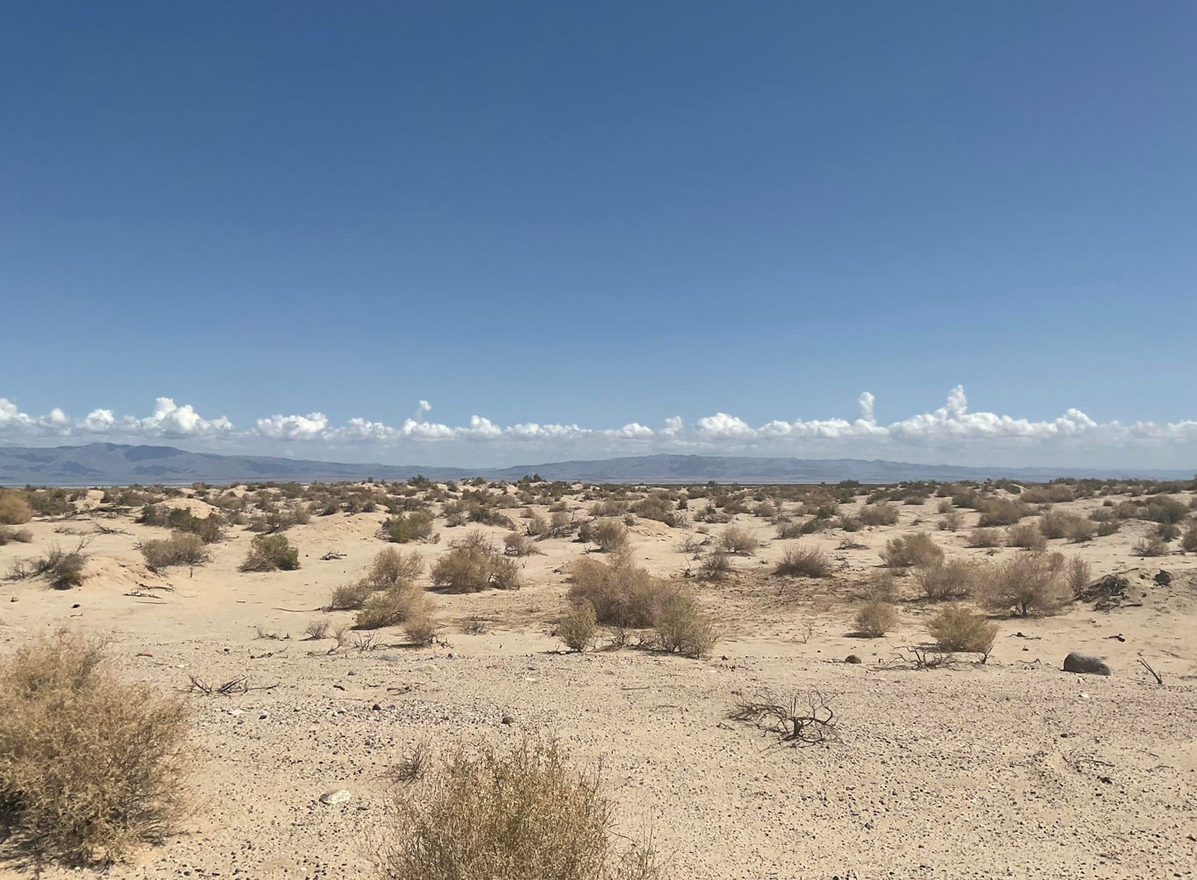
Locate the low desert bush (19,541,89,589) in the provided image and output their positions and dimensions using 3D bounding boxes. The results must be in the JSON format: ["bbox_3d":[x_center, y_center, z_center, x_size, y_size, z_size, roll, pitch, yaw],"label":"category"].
[{"bbox_3d":[-8.699,1.994,16.015,1.105,0.715,0.995,1,-3,-28],"label":"low desert bush"}]

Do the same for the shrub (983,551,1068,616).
[{"bbox_3d":[5.239,1.766,12.294,1.022,0.791,0.920,-1,-3,23],"label":"shrub"}]

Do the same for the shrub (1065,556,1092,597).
[{"bbox_3d":[6.760,1.911,14.132,0.382,0.575,0.382,-1,-3,25],"label":"shrub"}]

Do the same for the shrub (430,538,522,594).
[{"bbox_3d":[-1.867,1.884,15.292,1.340,0.789,1.005,0,-2,-7],"label":"shrub"}]

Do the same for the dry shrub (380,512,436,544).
[{"bbox_3d":[-5.178,2.373,27.303,1.481,0.850,1.185,0,-3,-11],"label":"dry shrub"}]

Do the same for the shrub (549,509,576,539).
[{"bbox_3d":[-1.079,2.490,30.061,0.815,0.803,0.775,0,-2,-2],"label":"shrub"}]

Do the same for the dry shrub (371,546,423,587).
[{"bbox_3d":[-3.208,2.003,15.853,0.872,0.602,0.785,0,-3,-11],"label":"dry shrub"}]

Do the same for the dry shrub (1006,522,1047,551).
[{"bbox_3d":[10.313,2.311,24.188,0.962,0.675,0.866,-1,-3,23],"label":"dry shrub"}]

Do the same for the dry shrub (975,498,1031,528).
[{"bbox_3d":[13.352,2.372,33.026,1.811,0.955,1.630,-1,-3,22],"label":"dry shrub"}]

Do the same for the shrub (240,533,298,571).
[{"bbox_3d":[-6.199,2.103,18.870,1.092,0.669,0.928,1,-3,-18],"label":"shrub"}]

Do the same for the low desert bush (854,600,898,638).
[{"bbox_3d":[2.905,1.860,10.514,0.437,0.378,0.415,-1,-3,15],"label":"low desert bush"}]

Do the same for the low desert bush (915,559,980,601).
[{"bbox_3d":[4.839,1.944,13.894,0.907,0.566,0.771,-1,-3,19],"label":"low desert bush"}]

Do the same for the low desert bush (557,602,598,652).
[{"bbox_3d":[-0.200,1.774,9.514,0.383,0.470,0.344,0,-2,-1],"label":"low desert bush"}]

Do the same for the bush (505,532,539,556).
[{"bbox_3d":[-1.672,2.236,21.604,0.691,0.544,0.622,0,-2,-4],"label":"bush"}]

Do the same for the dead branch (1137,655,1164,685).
[{"bbox_3d":[4.413,1.843,8.015,0.209,0.227,0.105,-2,-3,29],"label":"dead branch"}]

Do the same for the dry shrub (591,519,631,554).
[{"bbox_3d":[0.274,2.092,21.775,0.836,0.751,0.752,0,-2,1],"label":"dry shrub"}]

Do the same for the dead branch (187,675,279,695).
[{"bbox_3d":[-2.836,1.900,7.777,0.718,0.112,0.323,1,-3,-20],"label":"dead branch"}]

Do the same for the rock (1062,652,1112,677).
[{"bbox_3d":[4.135,1.898,8.478,0.419,0.184,0.260,-1,-3,12],"label":"rock"}]

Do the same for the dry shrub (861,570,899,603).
[{"bbox_3d":[3.823,1.991,13.642,0.509,0.420,0.483,-1,-3,16],"label":"dry shrub"}]

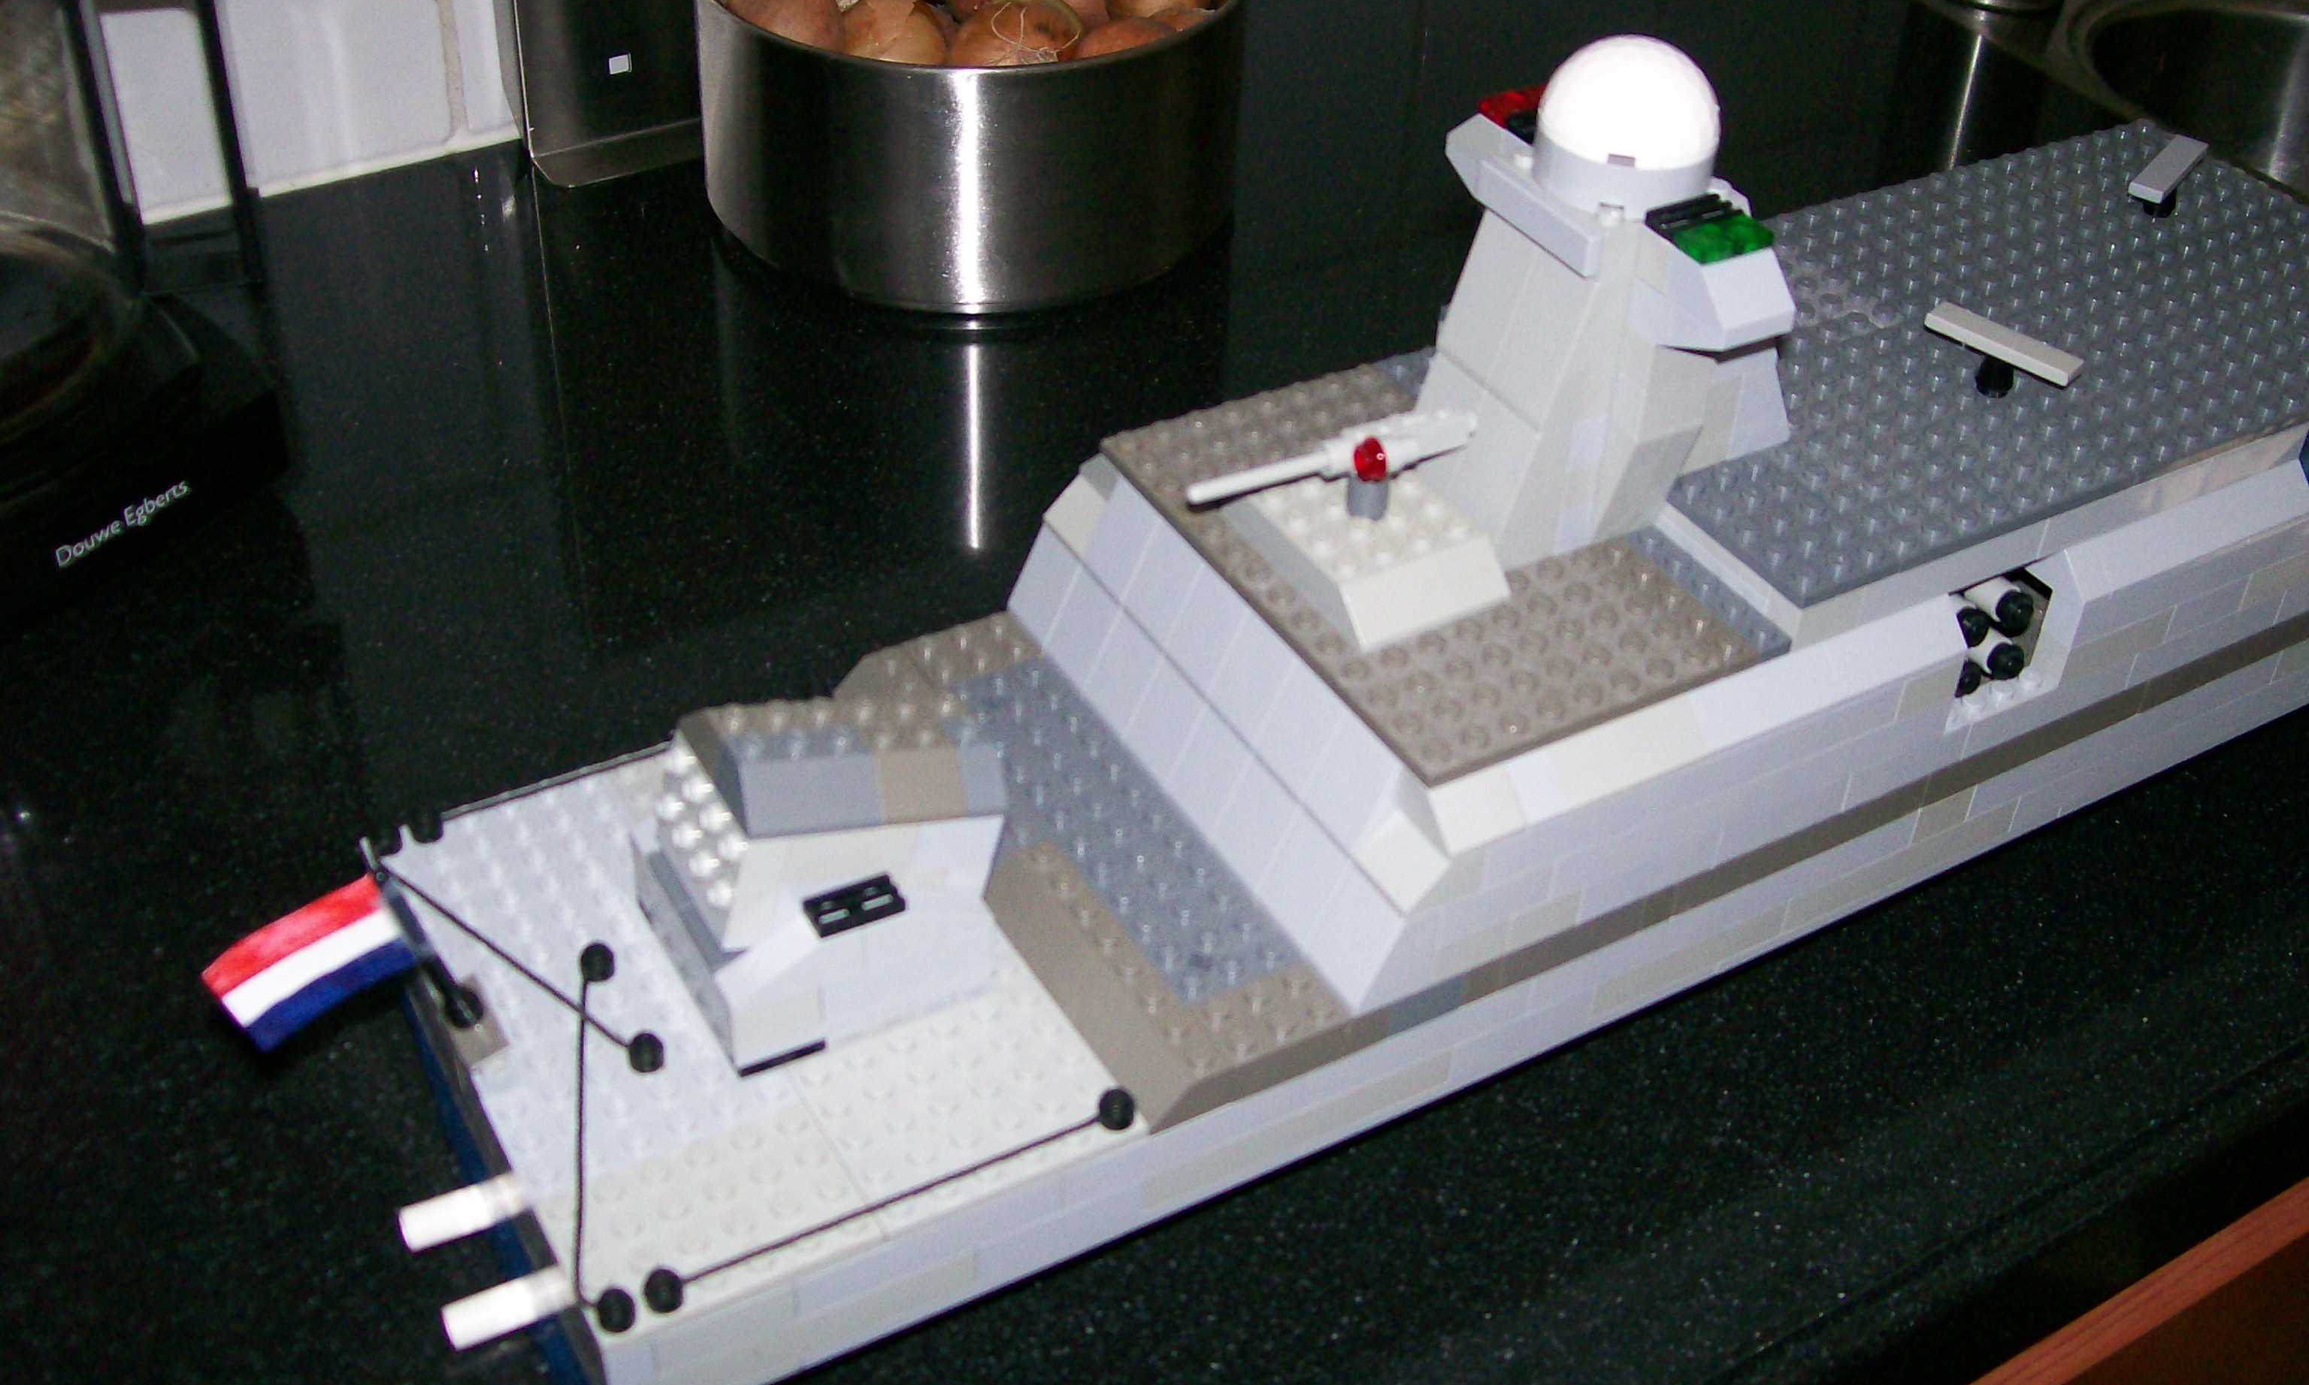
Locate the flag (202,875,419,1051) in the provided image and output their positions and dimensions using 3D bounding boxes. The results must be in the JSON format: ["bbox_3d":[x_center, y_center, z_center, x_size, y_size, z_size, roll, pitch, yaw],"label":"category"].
[{"bbox_3d":[-0.134,0.043,0.382,0.031,0.024,0.005,-28,47,-14],"label":"flag"}]

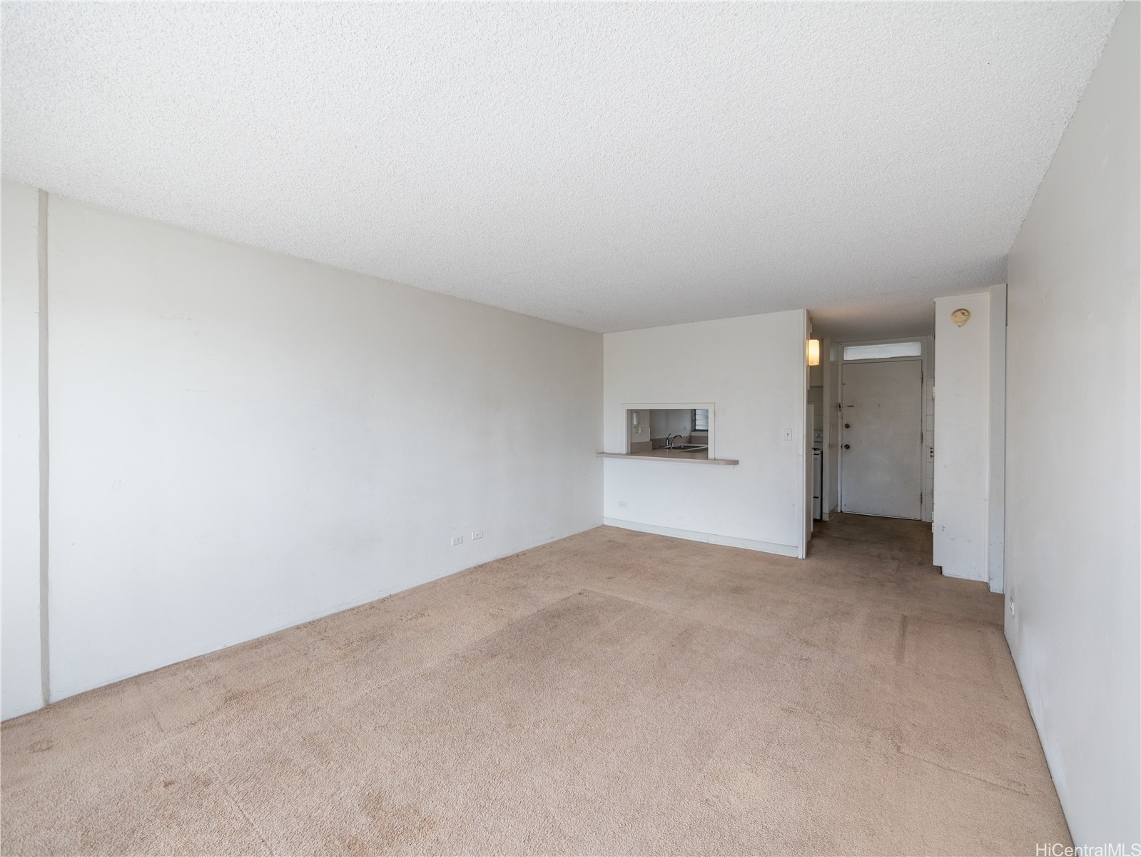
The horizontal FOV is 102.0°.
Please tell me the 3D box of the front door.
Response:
[{"bbox_3d":[4.300,0.148,6.402,0.916,2.125,0.050,0,1,38],"label":"front door"}]

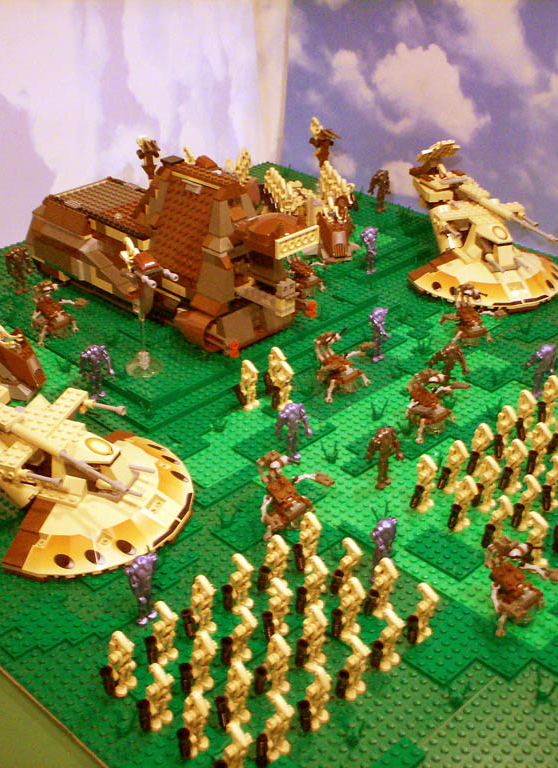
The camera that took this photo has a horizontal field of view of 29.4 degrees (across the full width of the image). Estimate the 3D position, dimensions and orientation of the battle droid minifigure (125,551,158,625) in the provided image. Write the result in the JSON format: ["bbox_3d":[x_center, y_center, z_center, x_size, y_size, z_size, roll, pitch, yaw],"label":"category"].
[{"bbox_3d":[-0.083,0.130,0.671,0.028,0.052,0.023,-27,39,-37],"label":"battle droid minifigure"}]

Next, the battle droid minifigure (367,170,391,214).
[{"bbox_3d":[0.122,-0.231,1.273,0.029,0.051,0.019,-27,39,-37],"label":"battle droid minifigure"}]

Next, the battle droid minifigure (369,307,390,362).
[{"bbox_3d":[0.093,-0.042,0.950,0.027,0.051,0.029,-27,39,-37],"label":"battle droid minifigure"}]

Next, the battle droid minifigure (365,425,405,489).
[{"bbox_3d":[0.079,0.054,0.792,0.030,0.052,0.023,-27,39,-37],"label":"battle droid minifigure"}]

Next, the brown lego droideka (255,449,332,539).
[{"bbox_3d":[0.006,0.078,0.754,0.055,0.048,0.043,-27,39,-37],"label":"brown lego droideka"}]

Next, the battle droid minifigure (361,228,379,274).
[{"bbox_3d":[0.099,-0.140,1.117,0.027,0.051,0.024,-27,39,-37],"label":"battle droid minifigure"}]

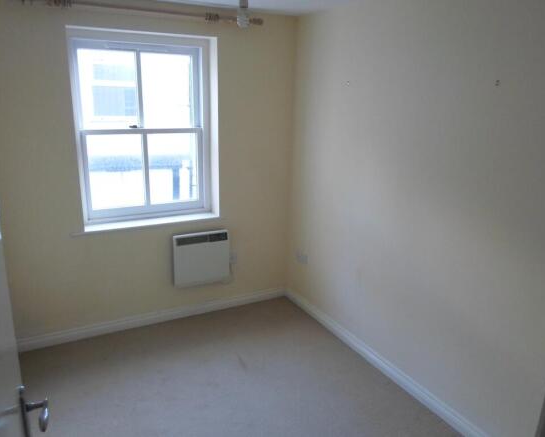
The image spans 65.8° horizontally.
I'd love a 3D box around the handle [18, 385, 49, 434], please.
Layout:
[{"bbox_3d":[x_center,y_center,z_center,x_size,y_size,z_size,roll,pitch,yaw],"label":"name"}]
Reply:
[{"bbox_3d":[-0.546,0.472,0.968,0.062,0.155,0.125,-6,17,-27],"label":"handle"}]

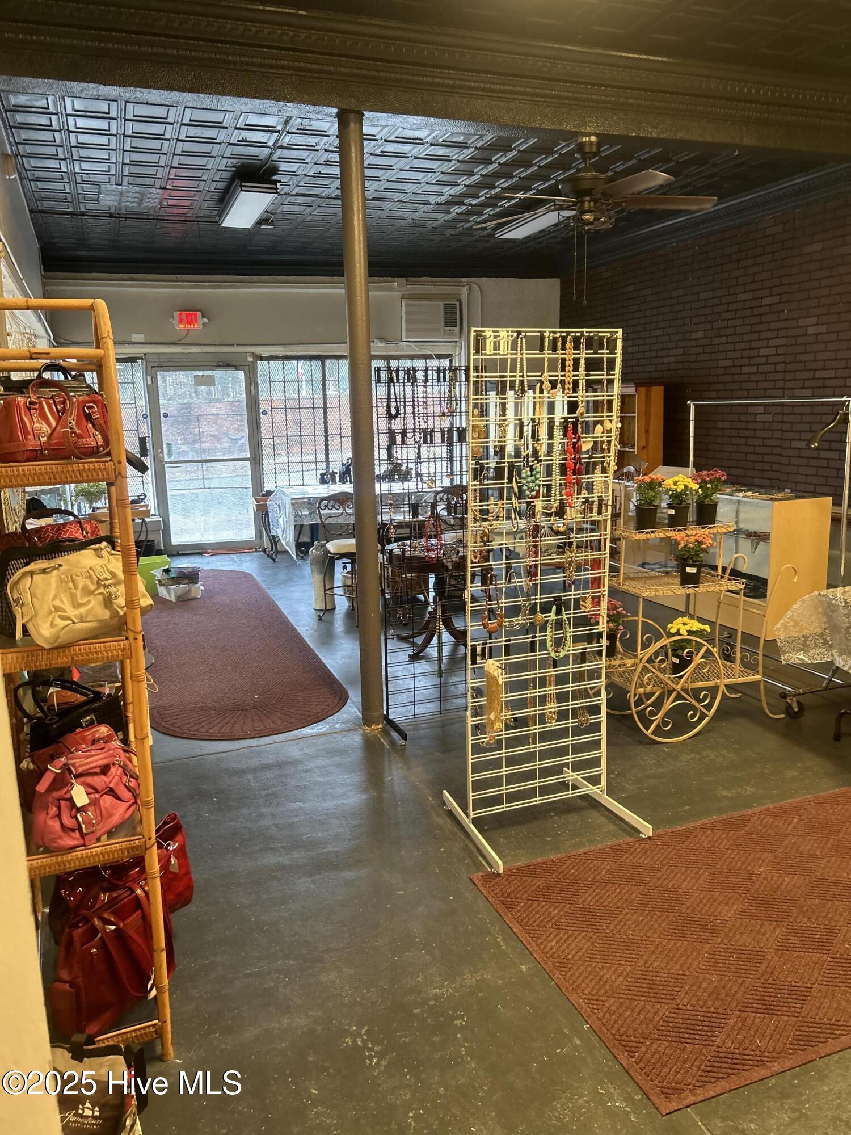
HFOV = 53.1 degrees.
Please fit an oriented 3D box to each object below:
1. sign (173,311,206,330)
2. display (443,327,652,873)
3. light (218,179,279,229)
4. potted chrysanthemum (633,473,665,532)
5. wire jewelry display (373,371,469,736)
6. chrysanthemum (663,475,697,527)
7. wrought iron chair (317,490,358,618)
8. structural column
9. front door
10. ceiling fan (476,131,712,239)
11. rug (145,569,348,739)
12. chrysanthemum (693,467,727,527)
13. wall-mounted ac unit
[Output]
[{"bbox_3d":[-2.685,-2.806,9.669,0.350,0.210,0.080,-6,12,-19],"label":"sign"},{"bbox_3d":[0.436,0.078,3.266,0.650,1.925,0.620,-5,12,-20],"label":"display"},{"bbox_3d":[-1.390,-2.808,6.615,0.273,0.100,1.240,-6,12,-19],"label":"light"},{"bbox_3d":[1.112,-0.325,4.247,0.165,0.275,0.165,-5,12,-20],"label":"potted chrysanthemum"},{"bbox_3d":[0.066,-0.101,4.446,0.630,1.847,0.600,-6,12,-19],"label":"wire jewelry display"},{"bbox_3d":[1.260,-0.325,4.231,0.180,0.265,0.180,-6,12,-19],"label":"chrysanthemum"},{"bbox_3d":[-0.587,-0.098,6.741,0.450,1.000,0.480,-5,12,-20],"label":"wrought iron chair"},{"bbox_3d":[-0.323,-0.633,4.226,0.120,2.993,0.120,-5,12,-20],"label":"structural column"},{"bbox_3d":[-2.585,-1.270,10.038,1.065,2.150,0.070,-6,12,-19],"label":"front door"},{"bbox_3d":[0.846,-1.980,4.400,1.290,0.490,1.290,-5,12,-20],"label":"ceiling fan"},{"bbox_3d":[-1.686,0.455,6.626,1.220,0.012,4.900,-5,12,-20],"label":"rug"},{"bbox_3d":[1.463,-0.360,4.404,0.175,0.285,0.175,-5,12,-20],"label":"chrysanthemum"},{"bbox_3d":[0.015,-3.092,10.637,0.735,0.525,0.350,-6,12,-19],"label":"wall-mounted ac unit"}]

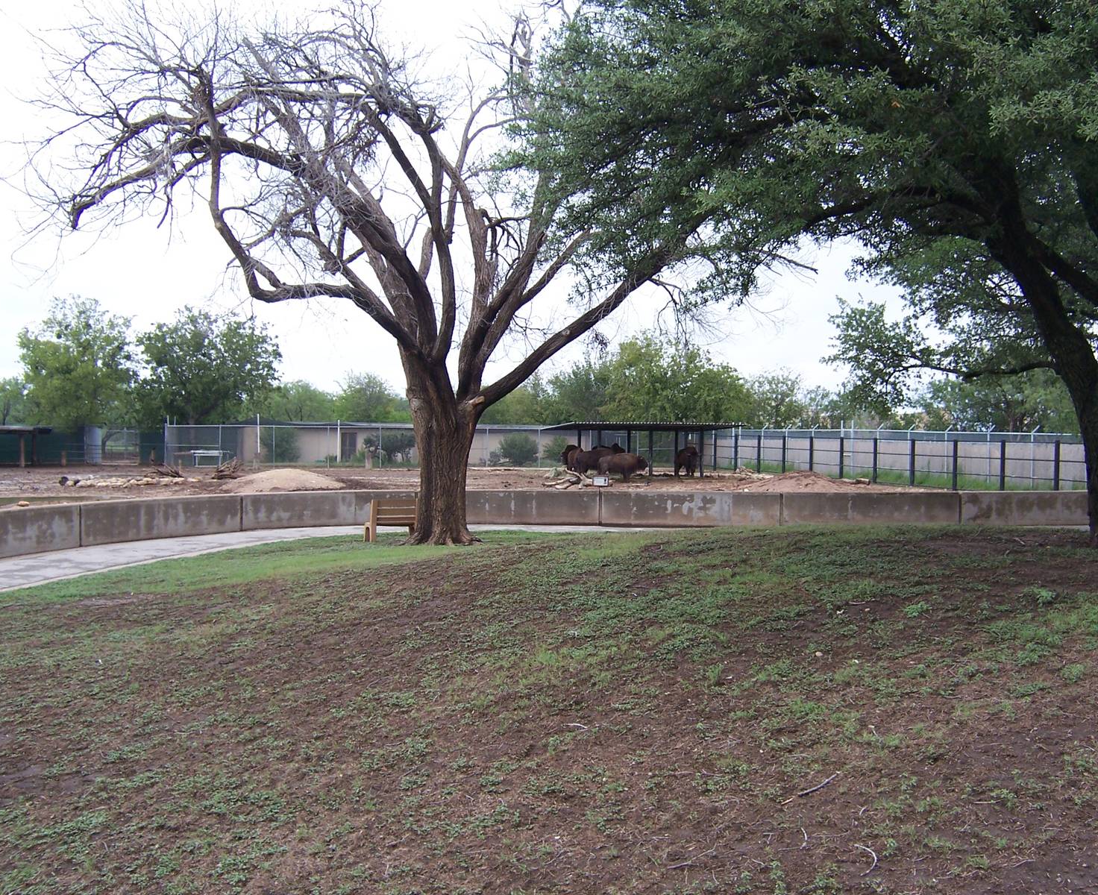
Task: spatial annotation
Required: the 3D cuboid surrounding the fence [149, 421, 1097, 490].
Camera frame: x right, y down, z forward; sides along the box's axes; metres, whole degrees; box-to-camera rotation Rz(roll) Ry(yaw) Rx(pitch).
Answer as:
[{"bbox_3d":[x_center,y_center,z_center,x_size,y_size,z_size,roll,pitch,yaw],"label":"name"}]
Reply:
[{"bbox_3d":[-1.000,0.270,50.500,33.000,2.800,30.500,0,1,-14],"label":"fence"}]

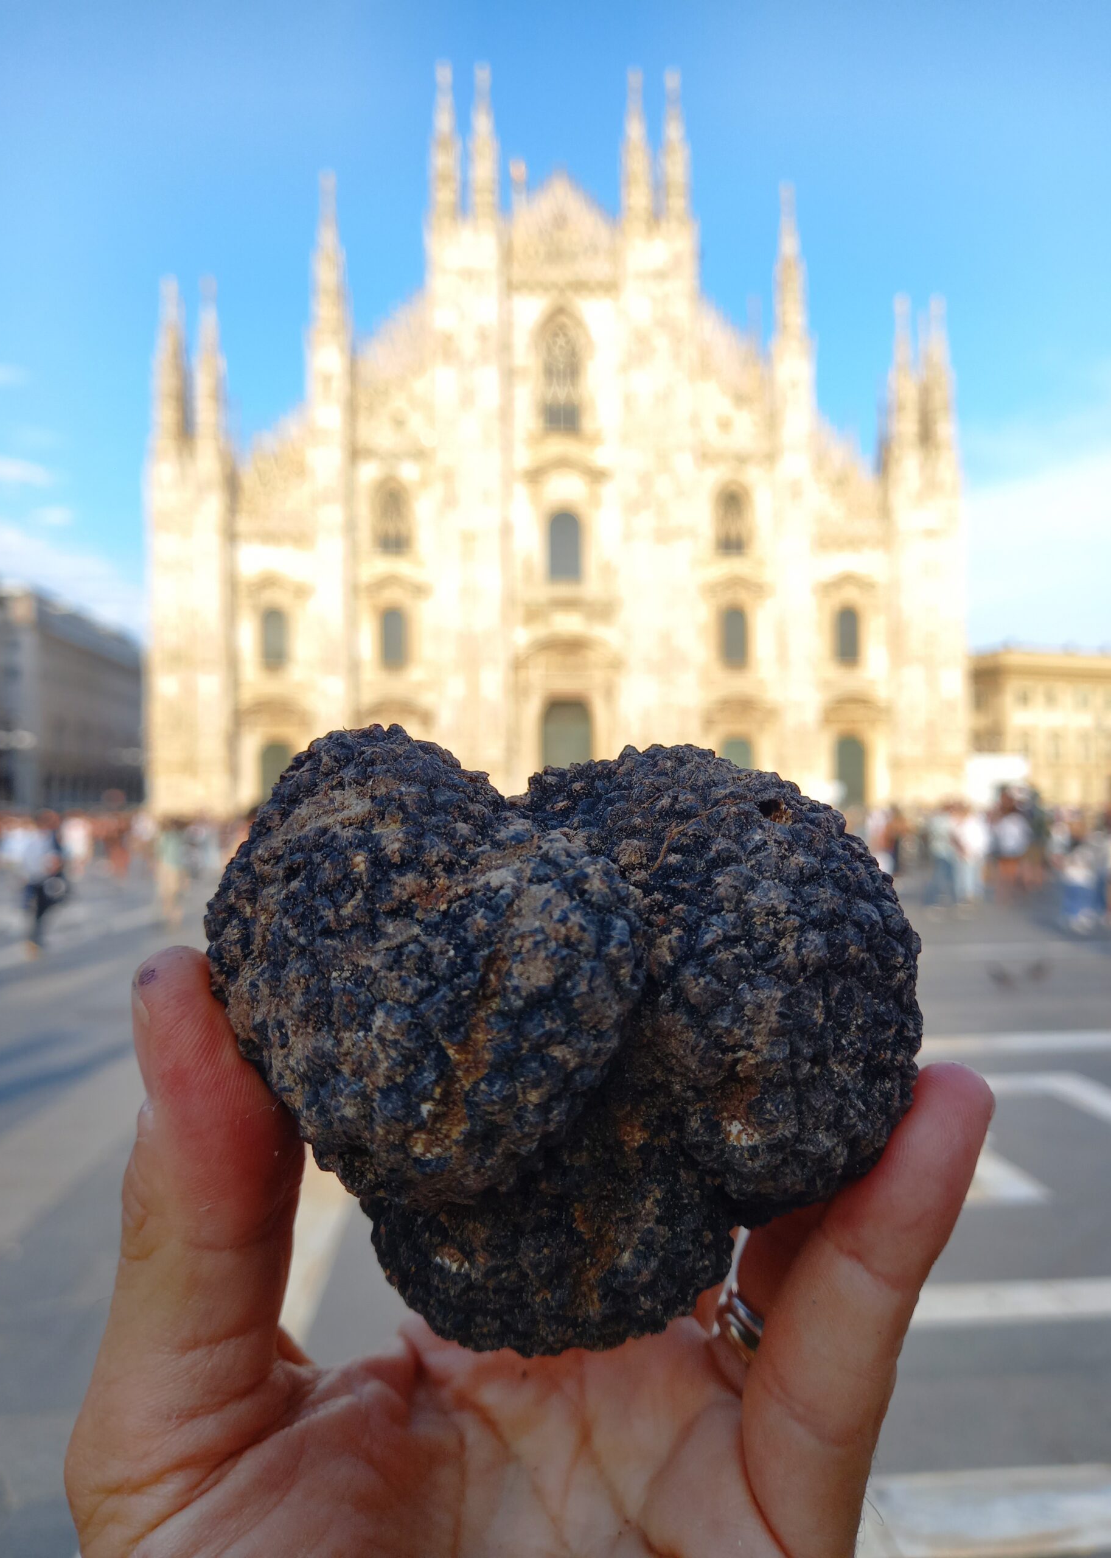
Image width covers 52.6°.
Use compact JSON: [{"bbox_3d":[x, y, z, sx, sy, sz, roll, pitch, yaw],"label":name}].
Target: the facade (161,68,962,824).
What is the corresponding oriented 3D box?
[{"bbox_3d":[0.501,-28.210,96.427,67.800,63.400,8.000,-1,-1,-4],"label":"facade"}]

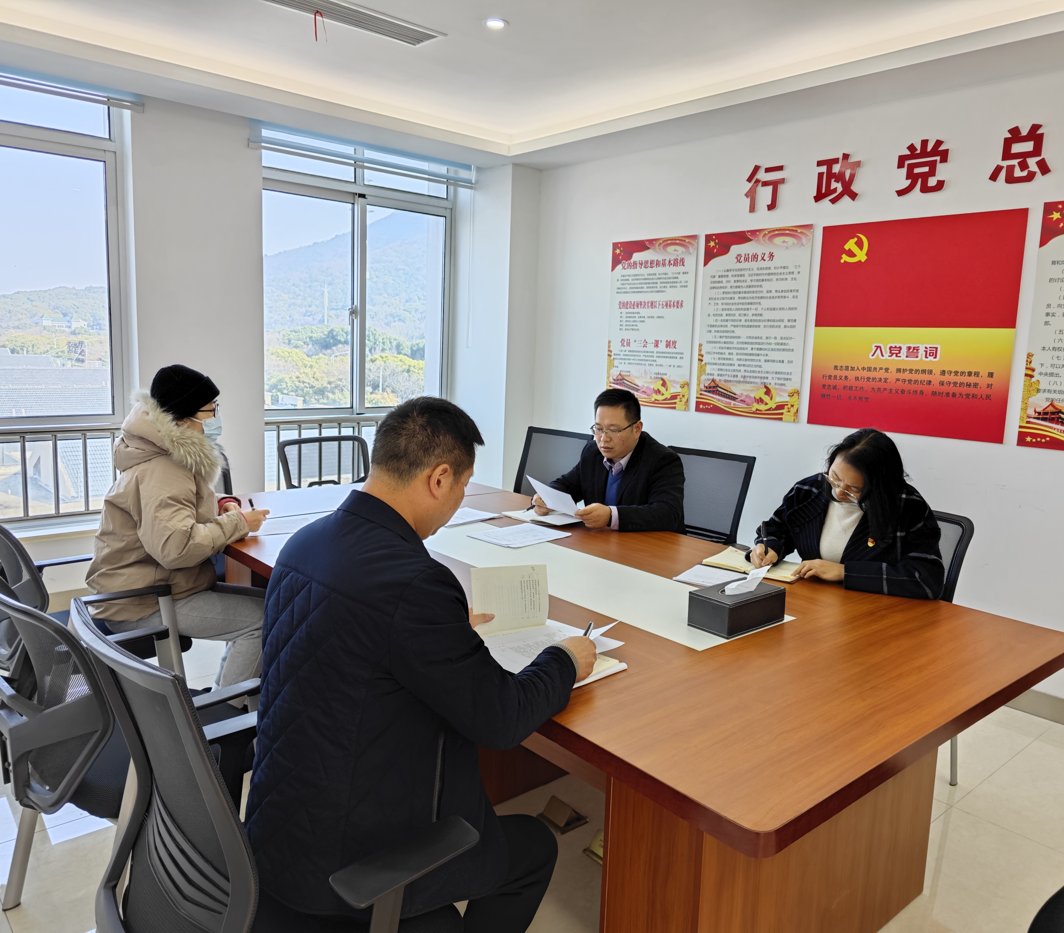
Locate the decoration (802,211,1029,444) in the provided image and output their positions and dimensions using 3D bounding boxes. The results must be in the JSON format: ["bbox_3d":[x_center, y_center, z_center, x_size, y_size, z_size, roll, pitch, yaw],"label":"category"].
[{"bbox_3d":[1.639,-0.607,3.612,0.020,0.925,0.878,-5,11,-41],"label":"decoration"}]

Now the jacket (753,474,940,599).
[{"bbox_3d":[1.050,0.302,2.590,0.580,0.540,0.610,-5,11,-41],"label":"jacket"}]

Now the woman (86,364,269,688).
[{"bbox_3d":[-1.114,0.326,2.641,0.640,1.290,0.560,-3,9,-31],"label":"woman"}]

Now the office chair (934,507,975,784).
[{"bbox_3d":[1.110,0.590,2.834,0.570,0.896,0.580,-5,11,-41],"label":"office chair"}]

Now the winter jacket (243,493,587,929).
[{"bbox_3d":[-0.184,0.333,1.439,0.710,0.700,0.560,-5,11,-41],"label":"winter jacket"}]

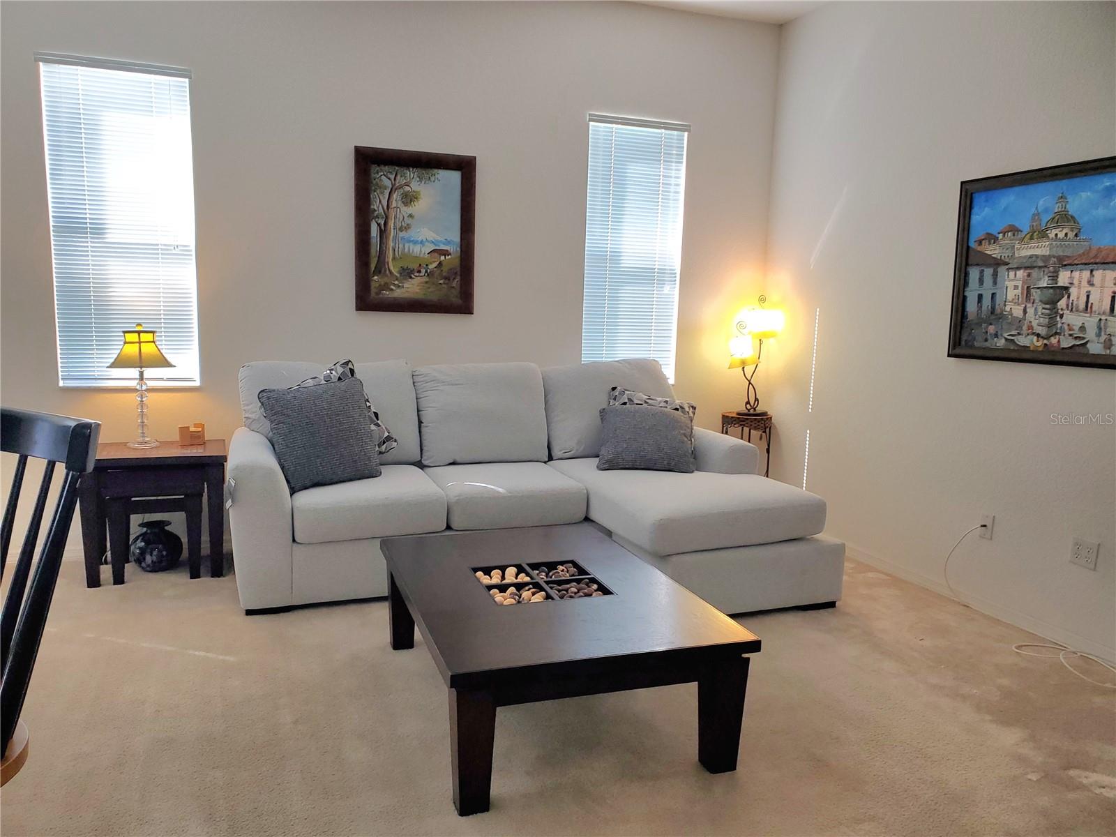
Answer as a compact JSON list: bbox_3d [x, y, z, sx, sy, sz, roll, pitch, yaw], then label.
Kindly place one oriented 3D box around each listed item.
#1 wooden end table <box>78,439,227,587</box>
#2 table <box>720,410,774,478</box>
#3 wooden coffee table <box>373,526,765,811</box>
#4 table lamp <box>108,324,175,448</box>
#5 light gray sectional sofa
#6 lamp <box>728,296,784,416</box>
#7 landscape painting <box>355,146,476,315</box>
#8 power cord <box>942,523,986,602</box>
[{"bbox_3d":[-1.936,0.441,4.083,0.633,0.592,0.497,-1,8,-19],"label":"wooden end table"},{"bbox_3d":[1.157,0.324,5.198,0.302,0.716,0.302,-1,8,-19],"label":"table"},{"bbox_3d":[-0.071,0.743,2.829,0.871,0.404,1.313,-1,8,-19],"label":"wooden coffee table"},{"bbox_3d":[-2.043,-0.164,4.112,0.291,0.596,0.291,-1,8,-19],"label":"table lamp"},{"bbox_3d":[-0.165,0.268,4.054,2.632,1.038,1.522,-1,8,-19],"label":"light gray sectional sofa"},{"bbox_3d":[1.203,-0.382,5.119,0.329,0.726,0.232,3,7,11],"label":"lamp"},{"bbox_3d":[-0.770,-1.006,4.561,0.650,0.852,0.039,-1,8,-19],"label":"landscape painting"},{"bbox_3d":[1.808,0.668,3.777,0.155,0.400,0.129,-1,8,-19],"label":"power cord"}]

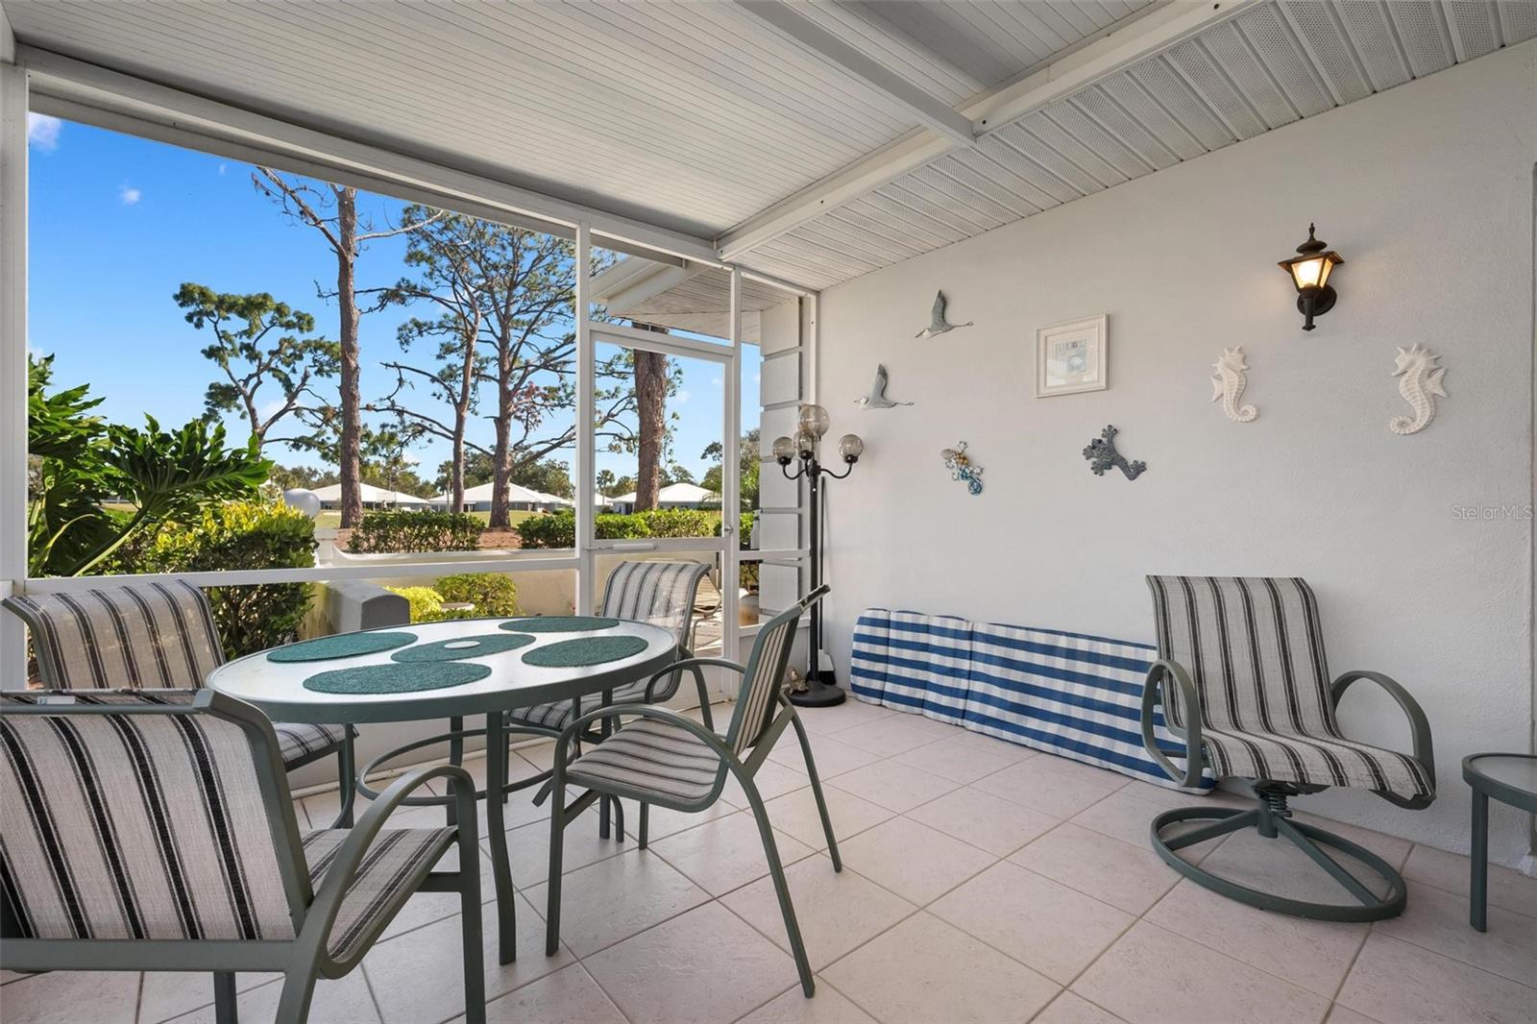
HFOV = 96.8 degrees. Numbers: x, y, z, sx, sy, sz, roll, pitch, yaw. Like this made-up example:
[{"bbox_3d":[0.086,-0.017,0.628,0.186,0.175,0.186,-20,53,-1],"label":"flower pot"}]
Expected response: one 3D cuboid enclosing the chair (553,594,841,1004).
[{"bbox_3d":[-0.163,0.673,1.935,0.678,0.898,0.588,0,0,12],"label":"chair"}]

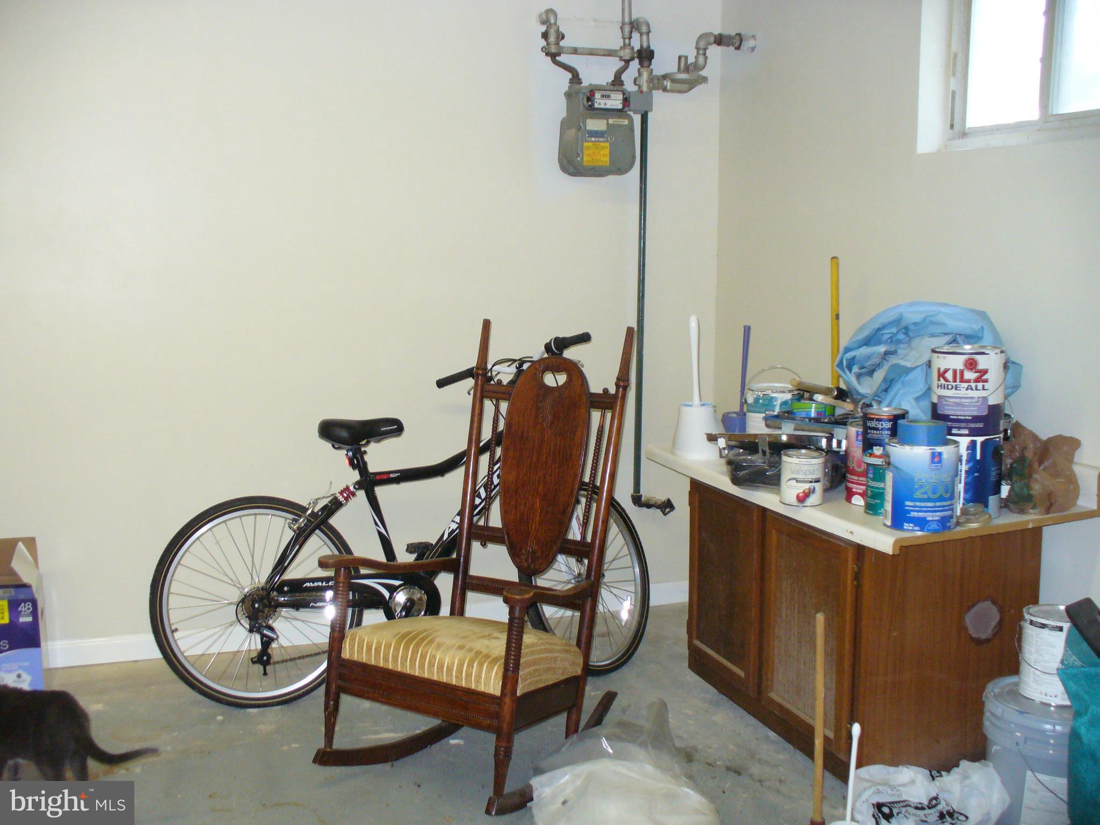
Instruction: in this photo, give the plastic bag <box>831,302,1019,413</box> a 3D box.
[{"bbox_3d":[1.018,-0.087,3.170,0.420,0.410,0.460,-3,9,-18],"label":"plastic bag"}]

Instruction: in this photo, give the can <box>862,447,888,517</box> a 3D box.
[{"bbox_3d":[0.836,0.187,2.915,0.109,0.125,0.109,2,9,16],"label":"can"}]

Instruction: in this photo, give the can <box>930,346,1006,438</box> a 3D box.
[{"bbox_3d":[1.014,-0.051,2.850,0.170,0.192,0.170,3,8,20],"label":"can"}]

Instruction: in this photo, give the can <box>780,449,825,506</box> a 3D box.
[{"bbox_3d":[0.644,0.167,2.998,0.108,0.126,0.108,2,7,12],"label":"can"}]

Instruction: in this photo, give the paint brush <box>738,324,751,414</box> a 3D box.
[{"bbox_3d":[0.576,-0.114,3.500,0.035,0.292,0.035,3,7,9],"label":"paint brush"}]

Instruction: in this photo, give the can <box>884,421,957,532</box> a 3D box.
[{"bbox_3d":[0.880,0.161,2.781,0.168,0.215,0.168,3,9,18],"label":"can"}]

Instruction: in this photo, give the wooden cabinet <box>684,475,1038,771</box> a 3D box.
[{"bbox_3d":[0.828,0.535,3.278,0.525,0.610,0.905,-3,8,-19],"label":"wooden cabinet"}]

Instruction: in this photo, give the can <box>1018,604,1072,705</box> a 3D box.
[{"bbox_3d":[1.220,0.581,2.821,0.168,0.195,0.168,4,9,24],"label":"can"}]

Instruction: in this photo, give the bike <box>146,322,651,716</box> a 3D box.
[{"bbox_3d":[-0.434,0.316,3.838,1.680,1.180,0.580,-2,9,-13],"label":"bike"}]

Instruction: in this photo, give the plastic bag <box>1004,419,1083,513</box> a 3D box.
[{"bbox_3d":[1.241,0.144,2.970,0.180,0.230,0.170,-3,9,-18],"label":"plastic bag"}]

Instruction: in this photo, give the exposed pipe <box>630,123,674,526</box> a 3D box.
[{"bbox_3d":[0.365,-0.338,4.031,0.146,1.362,0.120,-3,8,-19],"label":"exposed pipe"}]

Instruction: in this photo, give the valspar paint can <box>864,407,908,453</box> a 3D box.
[{"bbox_3d":[0.826,0.055,2.890,0.109,0.125,0.109,2,9,16],"label":"valspar paint can"}]

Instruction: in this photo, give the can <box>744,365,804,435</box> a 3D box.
[{"bbox_3d":[0.645,-0.001,3.369,0.172,0.236,0.168,1,7,11],"label":"can"}]

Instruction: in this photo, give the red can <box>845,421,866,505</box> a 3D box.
[{"bbox_3d":[0.845,0.137,3.003,0.166,0.192,0.166,2,8,16],"label":"red can"}]

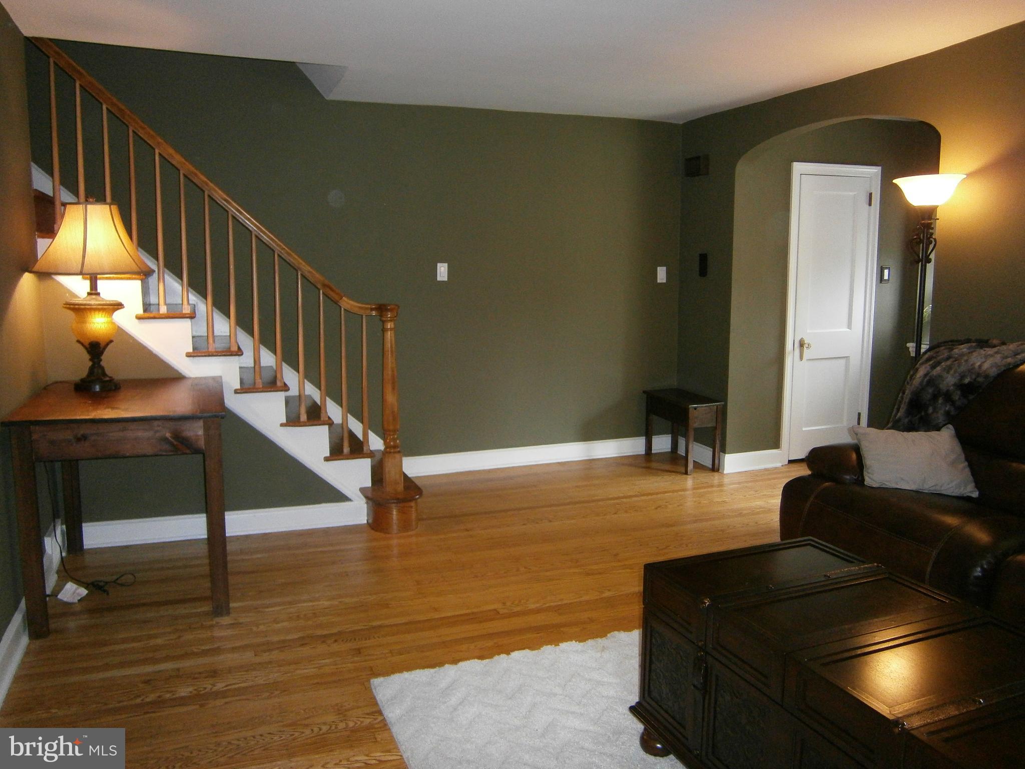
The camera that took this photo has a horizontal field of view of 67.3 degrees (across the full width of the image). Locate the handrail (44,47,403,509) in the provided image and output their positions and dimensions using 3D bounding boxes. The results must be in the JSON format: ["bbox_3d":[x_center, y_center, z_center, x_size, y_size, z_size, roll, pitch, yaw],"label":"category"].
[{"bbox_3d":[-1.356,-0.480,3.808,1.615,2.204,0.103,-3,8,-19],"label":"handrail"}]

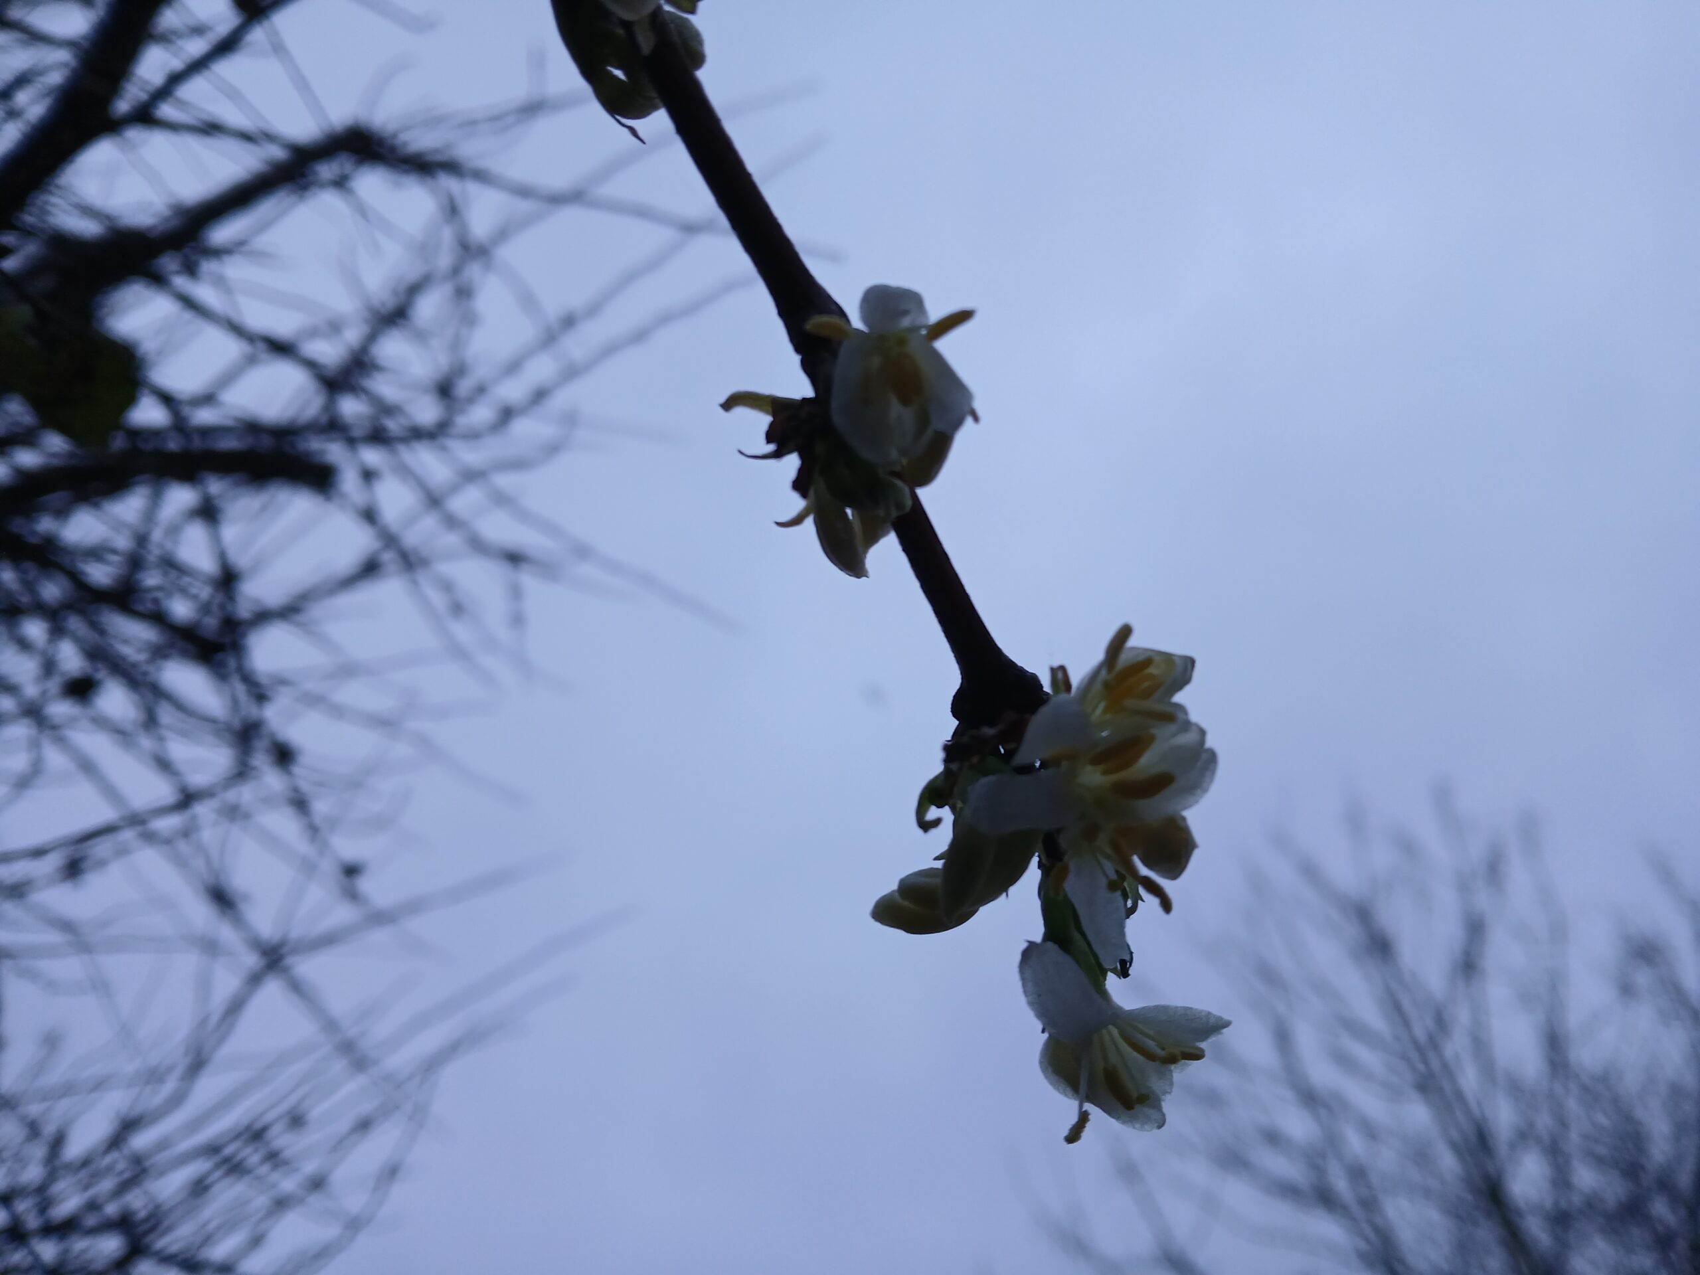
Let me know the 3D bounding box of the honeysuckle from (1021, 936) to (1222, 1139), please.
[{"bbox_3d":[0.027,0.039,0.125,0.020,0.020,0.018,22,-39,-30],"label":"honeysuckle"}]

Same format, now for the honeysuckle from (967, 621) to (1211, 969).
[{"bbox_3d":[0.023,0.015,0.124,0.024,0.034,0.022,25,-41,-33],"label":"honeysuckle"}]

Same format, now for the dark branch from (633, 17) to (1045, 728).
[{"bbox_3d":[-0.002,-0.026,0.126,0.009,0.077,0.007,-27,-5,0],"label":"dark branch"}]

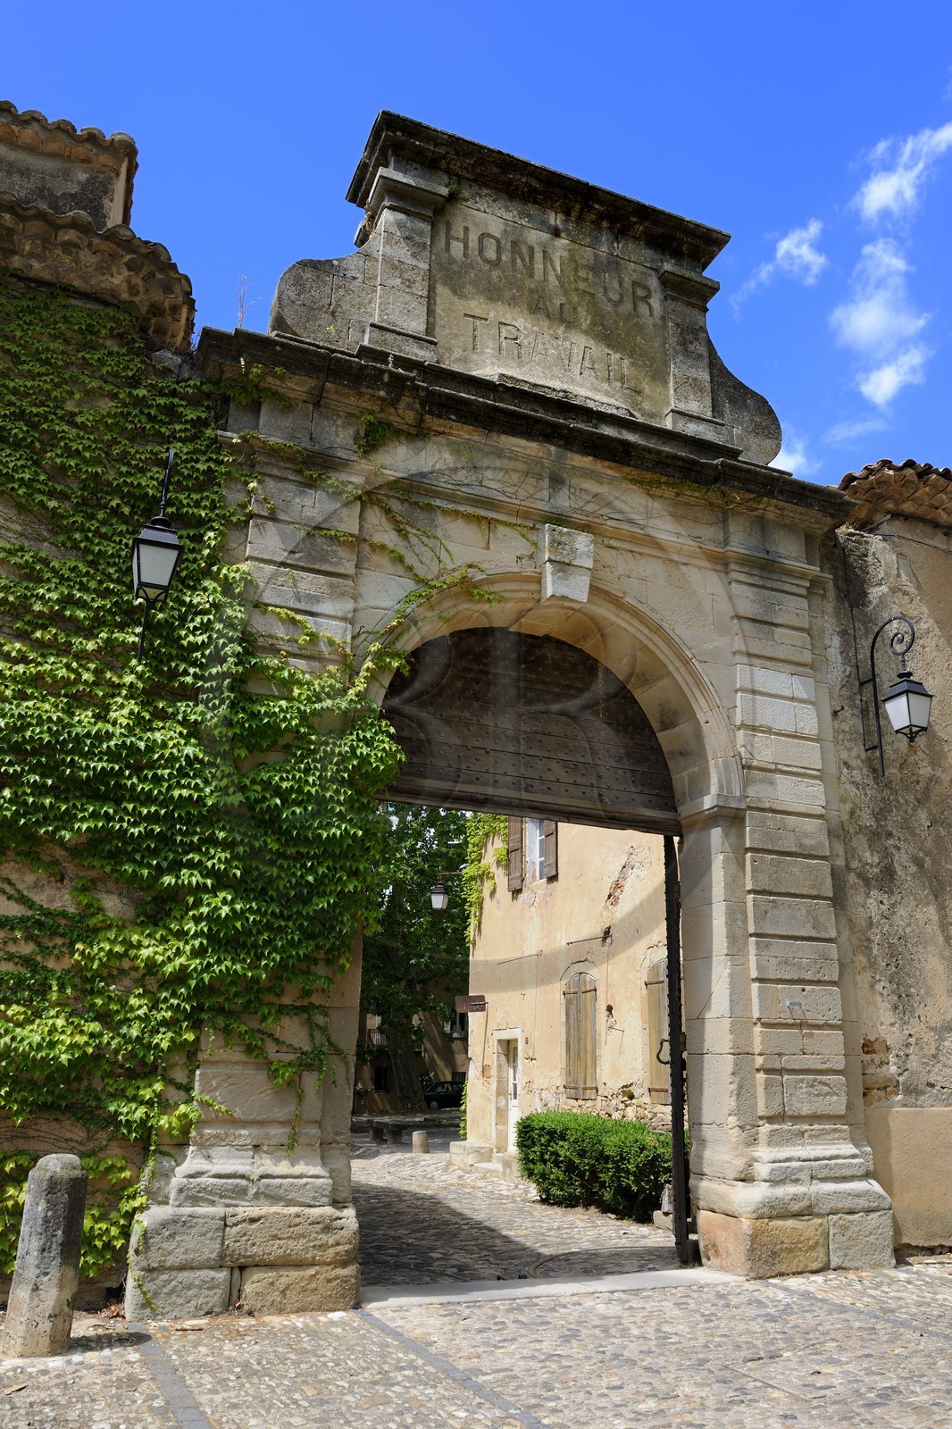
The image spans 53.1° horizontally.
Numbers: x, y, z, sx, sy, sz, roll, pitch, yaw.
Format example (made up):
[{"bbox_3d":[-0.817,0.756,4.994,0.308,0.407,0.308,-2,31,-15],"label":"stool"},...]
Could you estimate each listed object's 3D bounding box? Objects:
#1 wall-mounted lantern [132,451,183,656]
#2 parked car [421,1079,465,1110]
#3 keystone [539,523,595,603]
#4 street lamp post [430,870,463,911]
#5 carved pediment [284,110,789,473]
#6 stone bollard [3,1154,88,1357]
[{"bbox_3d":[-2.784,-1.476,8.314,0.400,1.800,0.720,8,-19,-20],"label":"wall-mounted lantern"},{"bbox_3d":[-0.896,18.016,45.000,3.750,1.400,1.630,6,-18,-13],"label":"parked car"},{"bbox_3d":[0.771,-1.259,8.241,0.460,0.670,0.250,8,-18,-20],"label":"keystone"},{"bbox_3d":[-0.538,3.334,18.000,0.640,0.760,0.320,3,-18,-6],"label":"street lamp post"},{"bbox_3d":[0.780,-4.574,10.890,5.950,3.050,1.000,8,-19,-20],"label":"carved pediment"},{"bbox_3d":[-2.679,3.366,6.000,0.377,1.067,0.377,8,-19,-20],"label":"stone bollard"}]

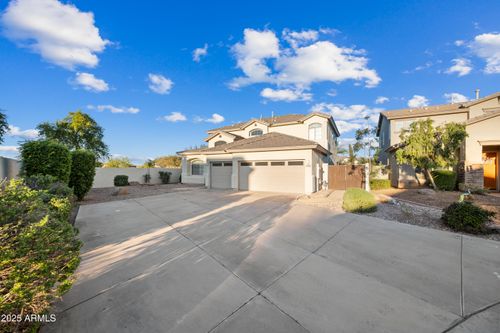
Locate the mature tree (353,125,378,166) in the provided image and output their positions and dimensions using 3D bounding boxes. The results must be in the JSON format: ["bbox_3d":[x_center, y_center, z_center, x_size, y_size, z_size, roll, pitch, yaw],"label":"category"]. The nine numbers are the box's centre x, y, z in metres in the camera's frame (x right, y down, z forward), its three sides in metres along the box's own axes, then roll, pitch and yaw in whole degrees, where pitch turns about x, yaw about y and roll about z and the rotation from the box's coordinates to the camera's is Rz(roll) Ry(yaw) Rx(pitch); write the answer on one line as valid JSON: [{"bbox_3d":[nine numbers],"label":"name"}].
[{"bbox_3d":[9.469,-0.850,15.800,2.000,5.100,2.000,0,0,28],"label":"mature tree"}]

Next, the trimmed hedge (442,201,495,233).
[{"bbox_3d":[5.735,1.307,5.150,0.920,0.780,0.850,0,-1,24],"label":"trimmed hedge"}]

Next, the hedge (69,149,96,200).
[{"bbox_3d":[-8.358,0.465,9.700,1.120,2.530,1.120,0,0,28],"label":"hedge"}]

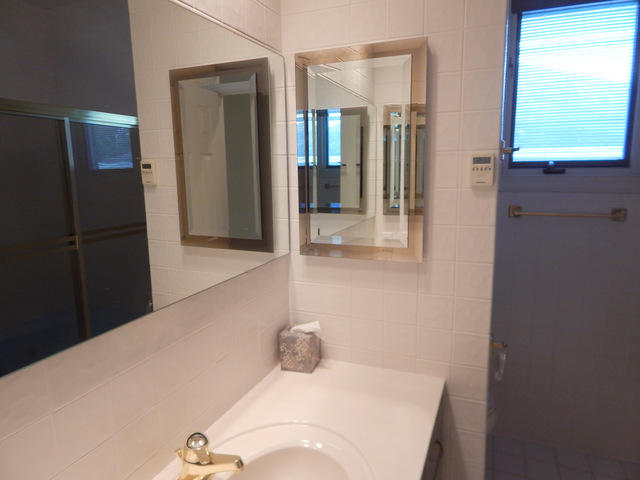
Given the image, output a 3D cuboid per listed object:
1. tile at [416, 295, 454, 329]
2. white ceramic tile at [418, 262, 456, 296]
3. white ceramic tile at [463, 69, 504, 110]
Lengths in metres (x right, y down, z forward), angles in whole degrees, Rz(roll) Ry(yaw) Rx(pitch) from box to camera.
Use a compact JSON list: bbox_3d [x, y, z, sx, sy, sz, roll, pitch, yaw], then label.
[{"bbox_3d":[0.361,0.223,1.270,0.107,0.106,0.010,3,10,23],"label":"tile"},{"bbox_3d":[0.359,0.116,1.253,0.107,0.106,0.010,3,10,23],"label":"white ceramic tile"},{"bbox_3d":[0.454,-0.418,1.134,0.105,0.108,0.010,3,10,22],"label":"white ceramic tile"}]

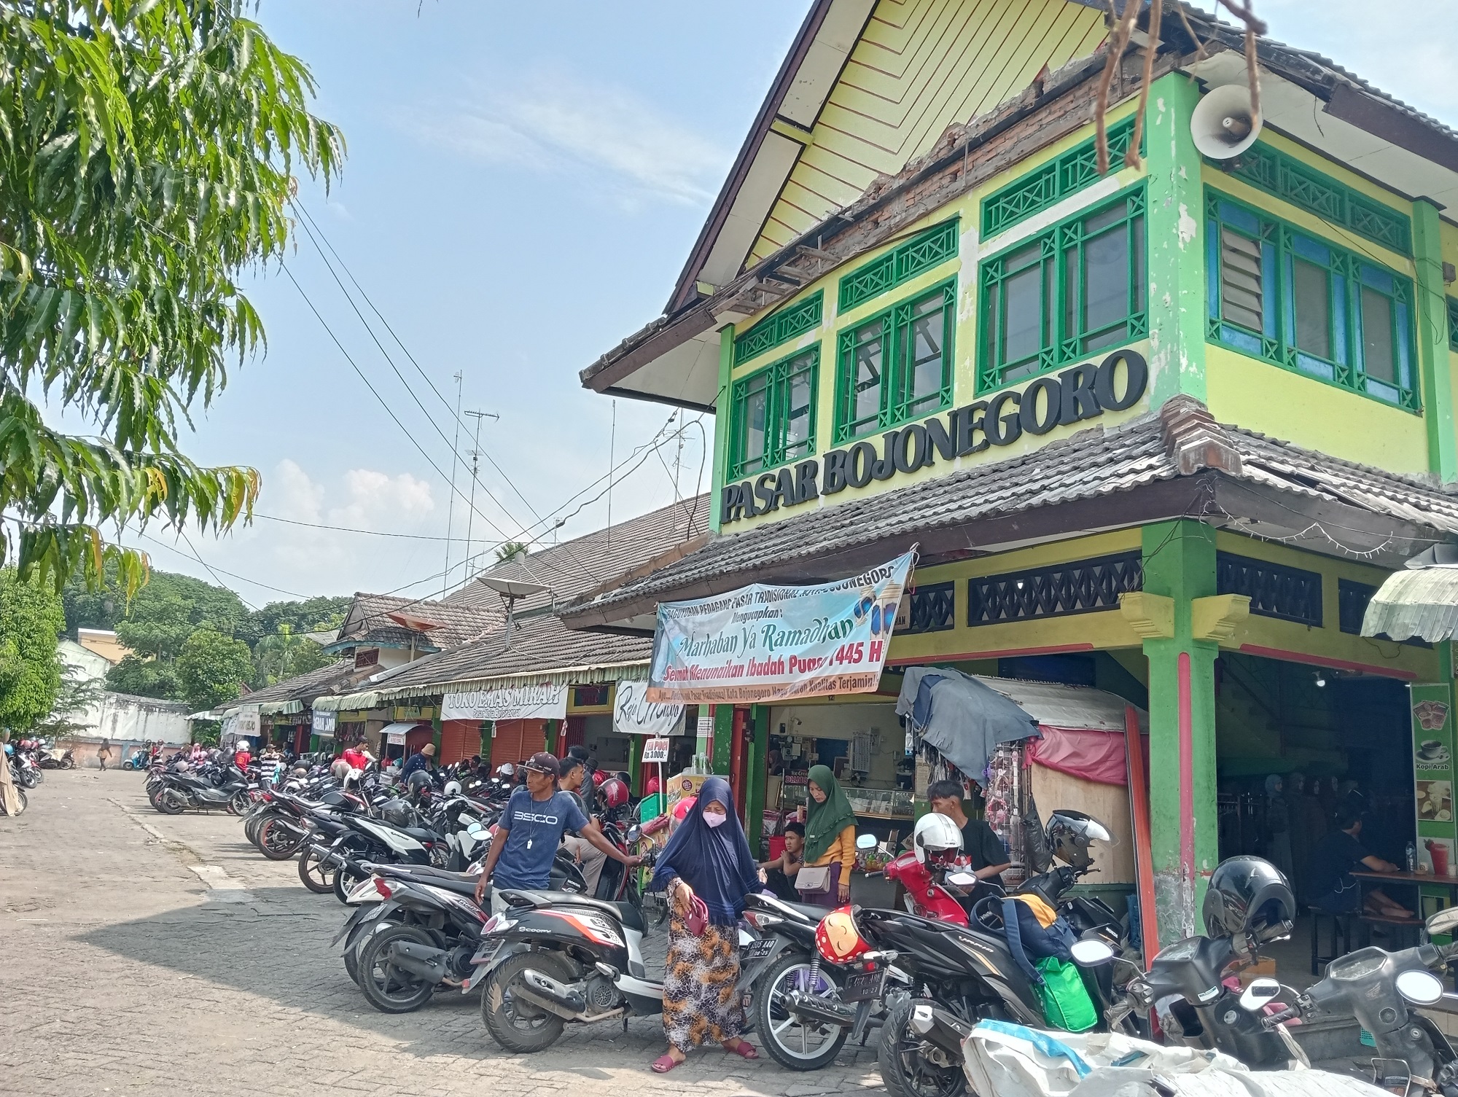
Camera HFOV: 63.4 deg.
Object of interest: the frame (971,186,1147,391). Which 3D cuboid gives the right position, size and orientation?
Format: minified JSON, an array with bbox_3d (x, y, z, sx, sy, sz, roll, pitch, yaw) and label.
[{"bbox_3d":[2.649,-2.048,9.571,0.100,1.271,1.866,10,-13,-29],"label":"frame"}]

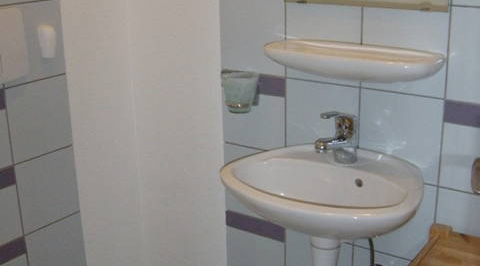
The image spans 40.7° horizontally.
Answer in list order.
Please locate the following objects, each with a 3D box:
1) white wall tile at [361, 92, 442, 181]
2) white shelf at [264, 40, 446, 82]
[{"bbox_3d":[0.361,0.007,1.459,0.199,0.199,0.010,11,22,34],"label":"white wall tile"},{"bbox_3d":[0.236,-0.144,1.394,0.404,0.072,0.157,11,22,34],"label":"white shelf"}]

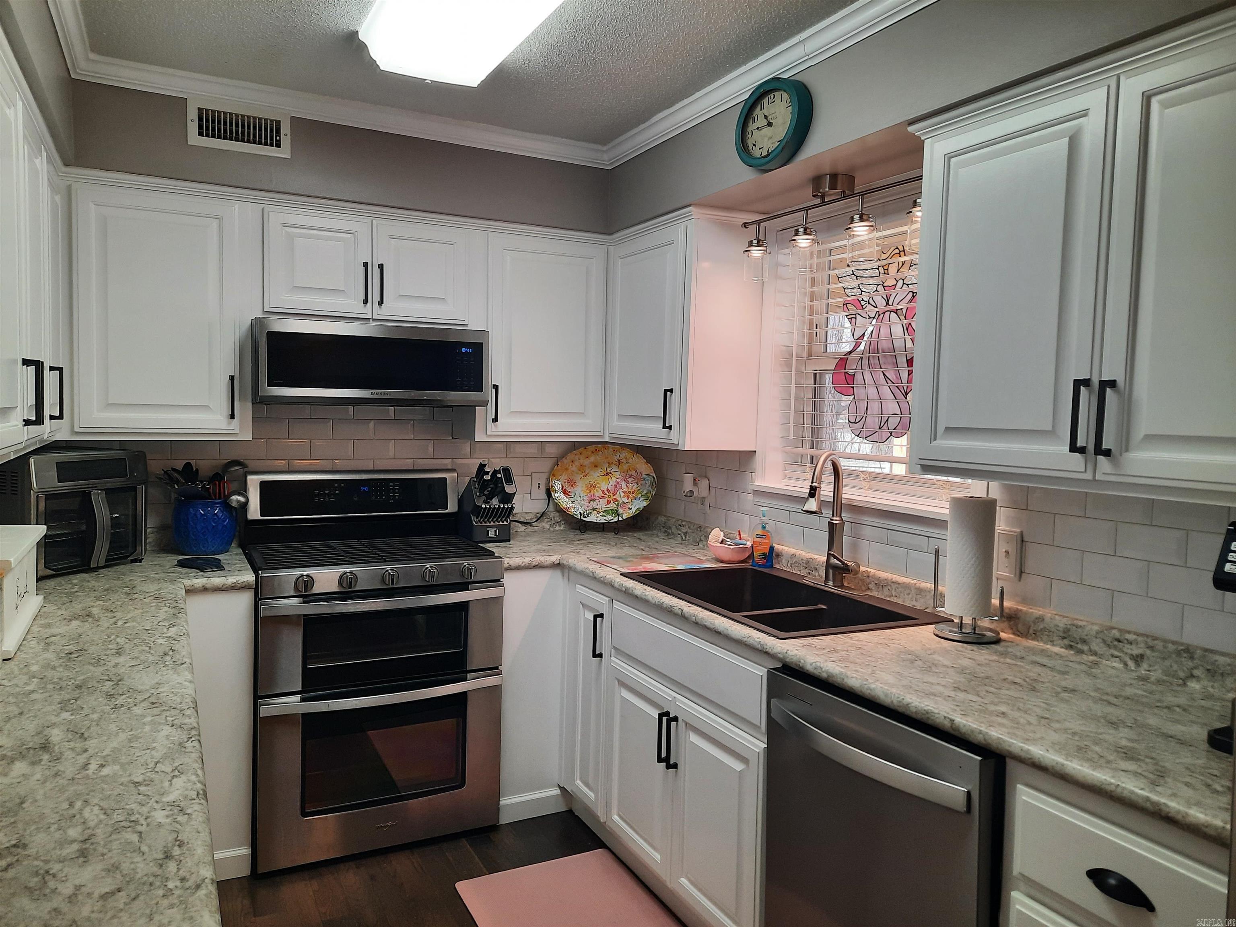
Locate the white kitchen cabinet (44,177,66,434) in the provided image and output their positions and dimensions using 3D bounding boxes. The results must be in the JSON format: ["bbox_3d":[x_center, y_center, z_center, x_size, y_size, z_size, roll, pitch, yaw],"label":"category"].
[{"bbox_3d":[-1.701,-0.447,2.392,0.335,0.780,0.445,0,4,-27],"label":"white kitchen cabinet"}]

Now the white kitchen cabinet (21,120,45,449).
[{"bbox_3d":[-1.503,-0.418,2.005,0.335,0.780,0.425,0,4,-27],"label":"white kitchen cabinet"}]

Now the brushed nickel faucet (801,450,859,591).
[{"bbox_3d":[0.621,0.164,2.578,0.115,0.397,0.230,4,5,39],"label":"brushed nickel faucet"}]

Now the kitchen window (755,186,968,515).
[{"bbox_3d":[0.736,-0.338,2.706,0.120,0.920,0.980,0,4,-27],"label":"kitchen window"}]

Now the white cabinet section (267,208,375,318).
[{"bbox_3d":[-1.066,-0.672,3.111,0.350,0.342,0.320,0,4,-27],"label":"white cabinet section"}]

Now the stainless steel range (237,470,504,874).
[{"bbox_3d":[-0.854,0.636,3.069,0.757,1.180,0.710,0,4,-27],"label":"stainless steel range"}]

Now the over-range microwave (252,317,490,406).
[{"bbox_3d":[-0.889,-0.339,3.142,0.757,0.265,0.450,0,4,-27],"label":"over-range microwave"}]

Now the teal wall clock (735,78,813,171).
[{"bbox_3d":[0.439,-0.951,2.510,0.065,0.248,0.248,-1,4,-32],"label":"teal wall clock"}]

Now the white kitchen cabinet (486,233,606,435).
[{"bbox_3d":[-0.336,-0.484,3.495,0.490,0.745,0.330,0,4,-27],"label":"white kitchen cabinet"}]

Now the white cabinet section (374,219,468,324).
[{"bbox_3d":[-0.759,-0.674,3.267,0.346,0.342,0.320,0,4,-27],"label":"white cabinet section"}]

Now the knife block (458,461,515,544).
[{"bbox_3d":[-0.505,0.139,3.403,0.147,0.309,0.265,0,4,-27],"label":"knife block"}]

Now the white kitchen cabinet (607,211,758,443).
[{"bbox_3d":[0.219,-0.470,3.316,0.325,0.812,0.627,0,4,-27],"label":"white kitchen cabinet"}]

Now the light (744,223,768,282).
[{"bbox_3d":[0.457,-0.692,2.930,0.084,0.189,0.084,1,4,0],"label":"light"}]

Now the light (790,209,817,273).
[{"bbox_3d":[0.565,-0.673,2.719,0.084,0.193,0.084,1,4,0],"label":"light"}]

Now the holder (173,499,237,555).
[{"bbox_3d":[-1.397,0.210,3.026,0.198,0.181,0.198,0,4,-27],"label":"holder"}]

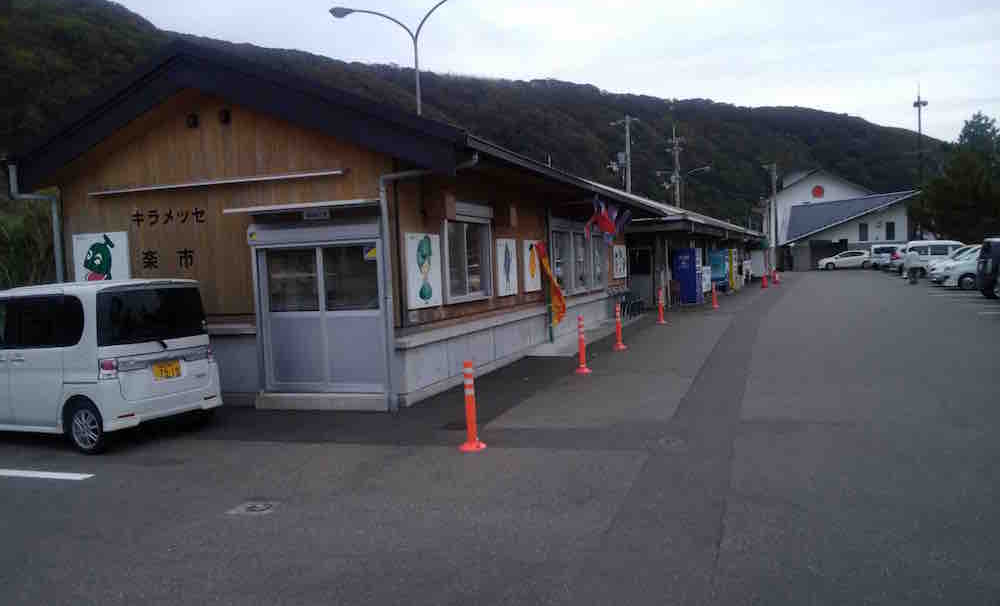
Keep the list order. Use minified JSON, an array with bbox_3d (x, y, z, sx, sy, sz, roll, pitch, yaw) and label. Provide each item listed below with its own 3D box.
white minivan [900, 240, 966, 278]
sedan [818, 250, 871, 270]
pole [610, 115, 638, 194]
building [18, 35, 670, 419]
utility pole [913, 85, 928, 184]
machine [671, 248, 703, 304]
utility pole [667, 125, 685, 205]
[{"bbox_3d":[22.514,-2.340,38.968,4.500,1.840,1.700,-2,3,20],"label":"white minivan"},{"bbox_3d":[25.972,-3.291,57.805,4.450,1.480,1.740,-2,3,20],"label":"sedan"},{"bbox_3d":[8.930,-7.324,54.370,1.900,11.470,0.800,-1,4,31],"label":"pole"},{"bbox_3d":[-0.576,-1.592,18.525,7.050,4.780,18.260,-2,3,20],"label":"building"},{"bbox_3d":[43.577,-13.586,80.466,1.450,17.700,0.700,-2,3,24],"label":"utility pole"},{"bbox_3d":[6.312,-0.891,26.351,0.800,1.830,1.100,-2,3,25],"label":"machine"},{"bbox_3d":[14.332,-8.244,62.314,1.450,11.920,0.700,-1,4,31],"label":"utility pole"}]

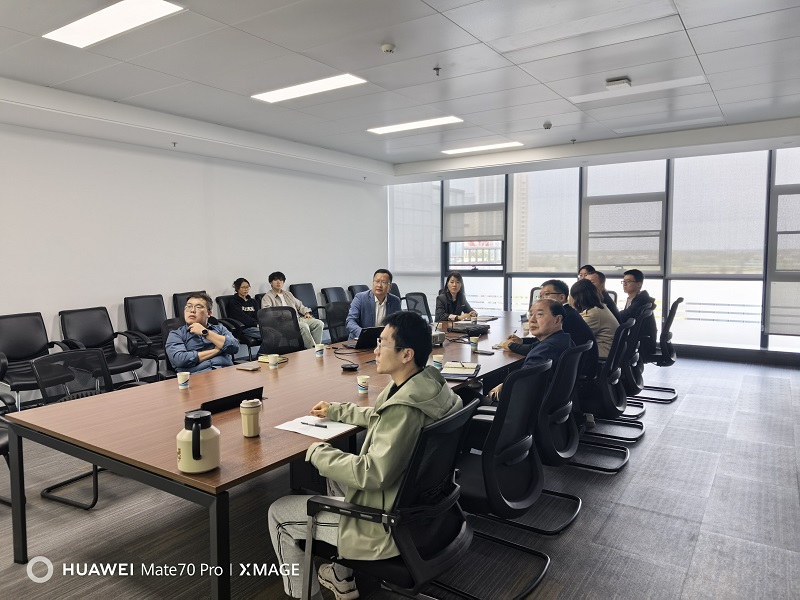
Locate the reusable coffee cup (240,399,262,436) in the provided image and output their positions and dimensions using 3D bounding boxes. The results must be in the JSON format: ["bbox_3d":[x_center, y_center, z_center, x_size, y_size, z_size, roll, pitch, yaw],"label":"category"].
[{"bbox_3d":[-0.640,0.504,2.369,0.090,0.157,0.090,-1,5,0],"label":"reusable coffee cup"}]

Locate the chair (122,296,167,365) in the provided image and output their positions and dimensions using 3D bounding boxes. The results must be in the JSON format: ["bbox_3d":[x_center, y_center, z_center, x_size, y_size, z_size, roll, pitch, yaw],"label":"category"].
[{"bbox_3d":[-2.696,0.514,6.284,0.640,1.060,0.600,3,6,34],"label":"chair"}]

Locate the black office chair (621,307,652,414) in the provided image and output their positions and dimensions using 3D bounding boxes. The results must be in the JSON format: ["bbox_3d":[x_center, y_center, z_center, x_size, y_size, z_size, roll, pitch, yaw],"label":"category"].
[{"bbox_3d":[2.093,0.560,5.462,0.600,1.010,0.580,2,6,31],"label":"black office chair"}]

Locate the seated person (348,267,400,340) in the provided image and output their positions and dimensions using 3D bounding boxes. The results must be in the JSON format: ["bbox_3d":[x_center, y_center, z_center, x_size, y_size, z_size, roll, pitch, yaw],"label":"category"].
[{"bbox_3d":[-0.192,0.394,5.621,0.586,1.363,0.788,-2,5,-18],"label":"seated person"}]

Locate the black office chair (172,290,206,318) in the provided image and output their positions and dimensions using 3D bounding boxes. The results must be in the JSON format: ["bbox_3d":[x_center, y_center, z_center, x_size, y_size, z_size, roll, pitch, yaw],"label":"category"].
[{"bbox_3d":[-2.304,0.471,6.668,0.656,1.076,0.586,3,6,34],"label":"black office chair"}]

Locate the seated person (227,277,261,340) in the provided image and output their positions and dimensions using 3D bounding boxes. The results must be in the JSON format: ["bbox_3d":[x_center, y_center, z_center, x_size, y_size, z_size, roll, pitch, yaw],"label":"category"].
[{"bbox_3d":[-1.847,0.334,7.108,0.780,1.200,0.500,3,6,36],"label":"seated person"}]

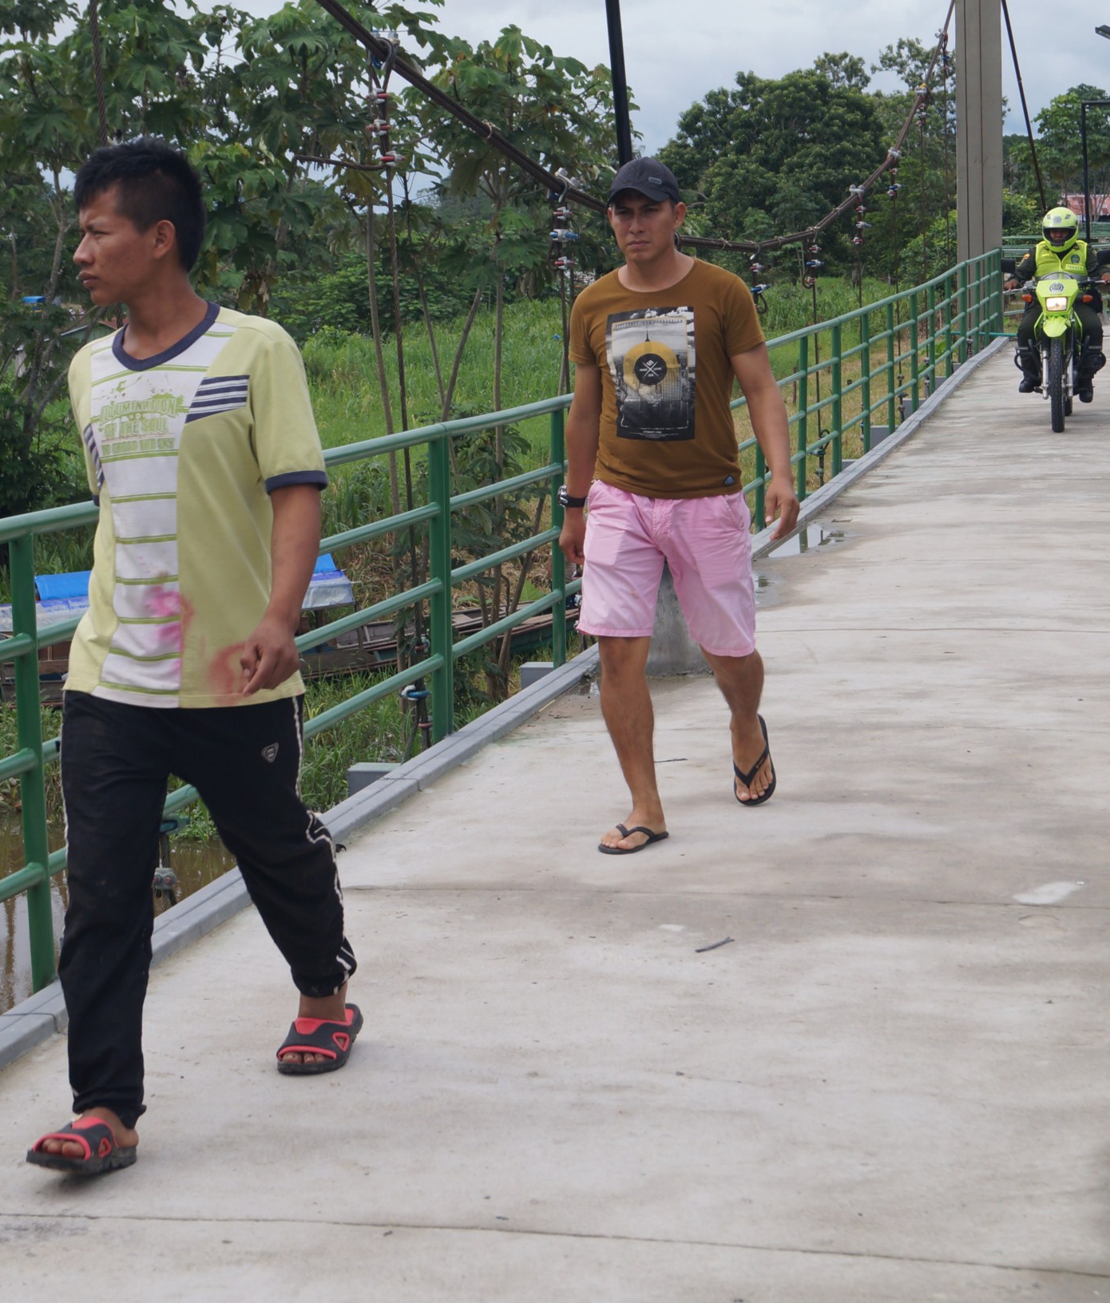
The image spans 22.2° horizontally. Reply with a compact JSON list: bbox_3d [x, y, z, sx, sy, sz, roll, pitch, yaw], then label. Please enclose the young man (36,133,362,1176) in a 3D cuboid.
[{"bbox_3d":[-0.629,-0.022,4.765,0.510,1.650,0.770,2,9,23],"label":"young man"}]

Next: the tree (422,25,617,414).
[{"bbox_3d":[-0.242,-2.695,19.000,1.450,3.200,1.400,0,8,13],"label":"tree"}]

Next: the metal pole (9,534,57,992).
[{"bbox_3d":[-1.015,0.214,5.500,0.047,0.910,0.047,0,8,13],"label":"metal pole"}]

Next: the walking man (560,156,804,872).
[{"bbox_3d":[0.308,-0.398,7.195,0.590,1.690,0.720,1,9,16],"label":"walking man"}]

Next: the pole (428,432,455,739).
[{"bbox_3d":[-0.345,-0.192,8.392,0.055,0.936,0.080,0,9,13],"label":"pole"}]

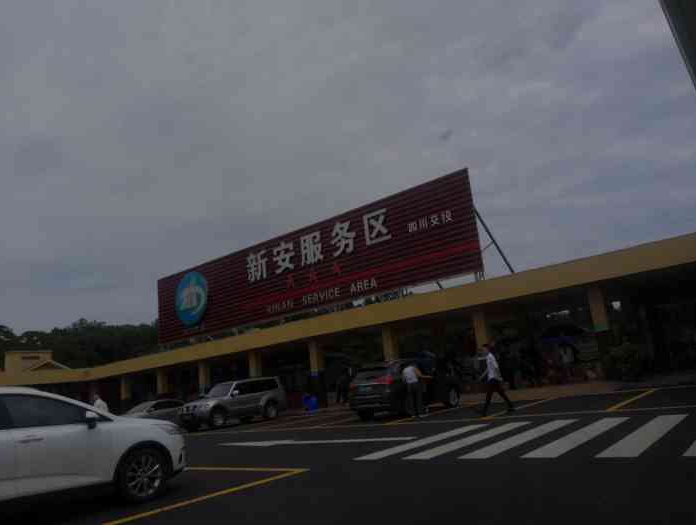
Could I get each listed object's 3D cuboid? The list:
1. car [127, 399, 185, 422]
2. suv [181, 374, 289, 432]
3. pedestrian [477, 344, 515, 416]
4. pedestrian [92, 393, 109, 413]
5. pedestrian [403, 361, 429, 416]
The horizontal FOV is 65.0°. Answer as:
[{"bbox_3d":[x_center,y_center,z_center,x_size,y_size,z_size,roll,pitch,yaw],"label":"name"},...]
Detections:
[{"bbox_3d":[-9.365,7.433,26.565,1.800,1.460,4.600,-17,-16,38],"label":"car"},{"bbox_3d":[-4.888,6.151,24.124,1.900,1.870,4.800,-17,-16,39],"label":"suv"},{"bbox_3d":[3.552,2.864,13.493,0.750,1.680,0.520,-8,-13,7],"label":"pedestrian"},{"bbox_3d":[-6.731,4.413,14.817,0.420,1.680,0.500,-4,-13,-11],"label":"pedestrian"},{"bbox_3d":[1.937,3.739,16.225,0.520,1.550,0.620,-12,-14,23],"label":"pedestrian"}]

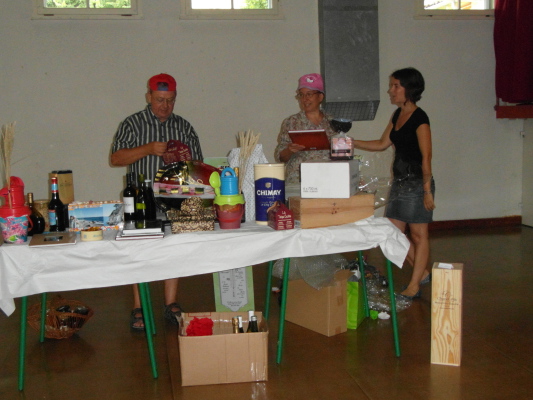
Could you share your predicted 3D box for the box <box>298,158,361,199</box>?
[{"bbox_3d":[0.370,-0.122,3.631,0.270,0.190,0.290,1,8,18],"label":"box"}]

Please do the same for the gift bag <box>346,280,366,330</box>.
[{"bbox_3d":[0.575,0.653,4.174,0.110,0.320,0.260,2,8,22],"label":"gift bag"}]

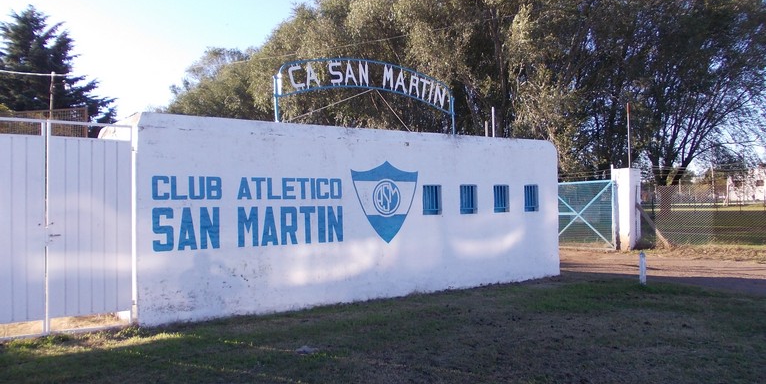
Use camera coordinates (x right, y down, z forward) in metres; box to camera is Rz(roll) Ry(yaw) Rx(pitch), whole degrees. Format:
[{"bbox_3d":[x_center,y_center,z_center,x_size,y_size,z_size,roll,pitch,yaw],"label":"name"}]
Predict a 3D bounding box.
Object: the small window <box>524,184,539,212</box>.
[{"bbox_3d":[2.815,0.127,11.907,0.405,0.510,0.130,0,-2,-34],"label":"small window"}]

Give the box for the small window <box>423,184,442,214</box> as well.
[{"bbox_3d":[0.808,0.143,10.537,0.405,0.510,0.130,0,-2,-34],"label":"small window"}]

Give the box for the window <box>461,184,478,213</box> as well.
[{"bbox_3d":[1.488,0.137,11.001,0.405,0.510,0.130,0,-2,-34],"label":"window"}]

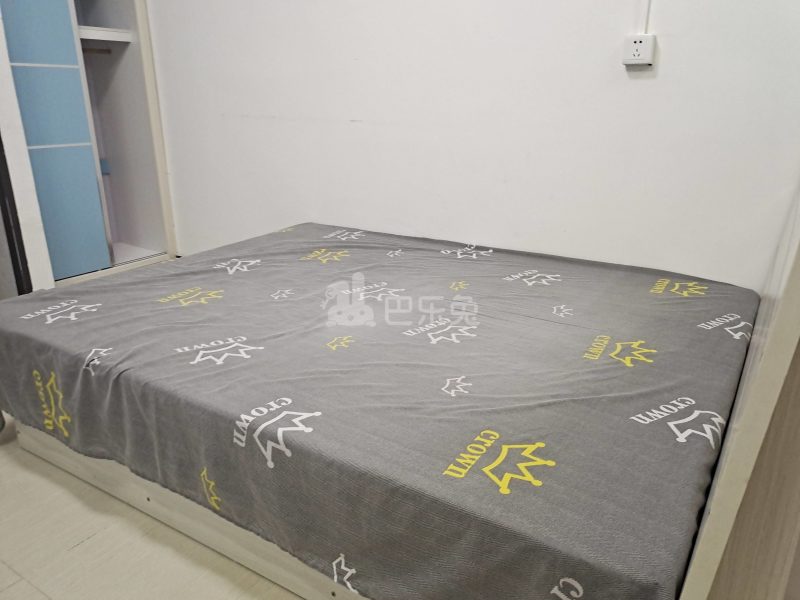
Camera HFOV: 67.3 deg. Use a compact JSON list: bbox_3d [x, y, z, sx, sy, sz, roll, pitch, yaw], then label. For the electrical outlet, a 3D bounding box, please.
[{"bbox_3d":[0.762,-0.792,1.908,0.087,0.087,0.037,12,22,32],"label":"electrical outlet"}]

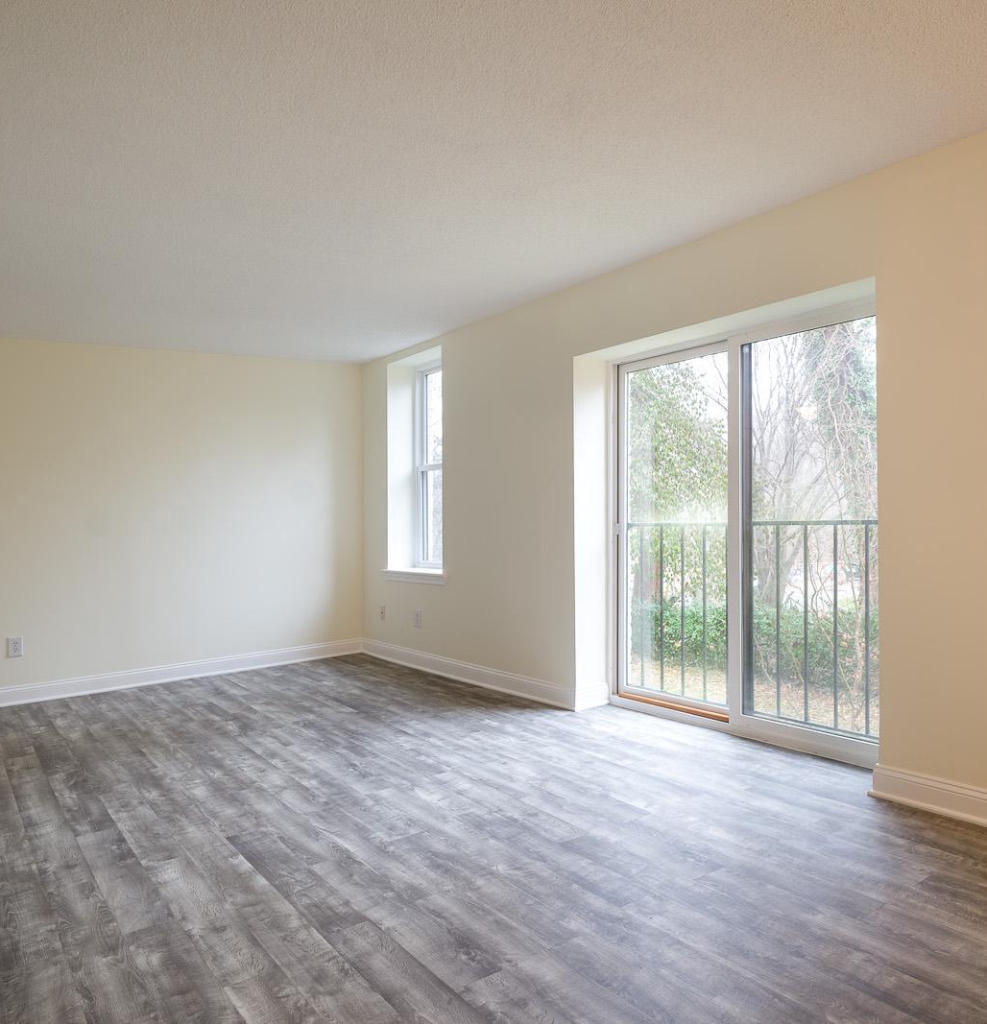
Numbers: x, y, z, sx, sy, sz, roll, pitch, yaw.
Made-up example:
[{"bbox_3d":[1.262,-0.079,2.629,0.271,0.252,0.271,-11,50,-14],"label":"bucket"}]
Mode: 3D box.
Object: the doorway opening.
[{"bbox_3d":[1.250,0.114,3.919,0.100,2.029,1.712,1,-2,-36],"label":"doorway opening"}]

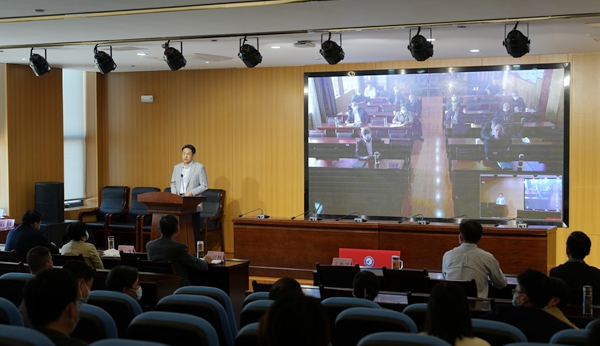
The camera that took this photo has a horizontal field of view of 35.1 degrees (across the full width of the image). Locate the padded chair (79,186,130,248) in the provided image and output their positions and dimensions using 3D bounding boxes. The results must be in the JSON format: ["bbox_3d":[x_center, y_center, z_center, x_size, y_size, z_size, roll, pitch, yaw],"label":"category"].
[{"bbox_3d":[-3.272,0.736,15.871,0.610,1.030,0.650,1,2,25],"label":"padded chair"}]

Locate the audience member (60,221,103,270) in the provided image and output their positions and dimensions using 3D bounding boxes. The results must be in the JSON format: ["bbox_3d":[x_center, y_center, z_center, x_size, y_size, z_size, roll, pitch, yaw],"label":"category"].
[{"bbox_3d":[-2.064,1.061,9.369,0.480,1.176,0.750,1,2,26],"label":"audience member"}]

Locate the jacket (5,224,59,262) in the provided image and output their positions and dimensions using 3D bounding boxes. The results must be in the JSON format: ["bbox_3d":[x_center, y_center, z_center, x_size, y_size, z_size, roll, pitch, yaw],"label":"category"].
[{"bbox_3d":[-2.663,0.823,9.567,0.560,0.640,0.500,1,2,27],"label":"jacket"}]

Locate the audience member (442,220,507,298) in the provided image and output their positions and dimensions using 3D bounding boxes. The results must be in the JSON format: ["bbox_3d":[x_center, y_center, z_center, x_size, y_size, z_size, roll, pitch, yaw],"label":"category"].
[{"bbox_3d":[1.442,1.032,7.777,0.540,1.324,0.800,0,2,17],"label":"audience member"}]

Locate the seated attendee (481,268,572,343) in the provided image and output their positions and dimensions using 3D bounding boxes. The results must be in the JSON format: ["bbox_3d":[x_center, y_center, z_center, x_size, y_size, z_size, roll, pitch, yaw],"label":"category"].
[{"bbox_3d":[1.221,1.111,5.212,0.540,1.208,0.780,0,2,2],"label":"seated attendee"}]

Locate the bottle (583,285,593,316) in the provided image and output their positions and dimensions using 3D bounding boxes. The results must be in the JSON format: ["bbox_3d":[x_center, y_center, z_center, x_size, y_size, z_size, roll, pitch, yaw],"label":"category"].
[{"bbox_3d":[2.060,0.921,6.805,0.070,0.228,0.070,1,2,25],"label":"bottle"}]

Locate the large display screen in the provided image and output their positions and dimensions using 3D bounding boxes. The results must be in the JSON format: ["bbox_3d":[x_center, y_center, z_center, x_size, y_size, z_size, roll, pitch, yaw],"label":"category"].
[{"bbox_3d":[1.891,-0.387,13.778,3.942,2.256,0.120,1,2,24],"label":"large display screen"}]

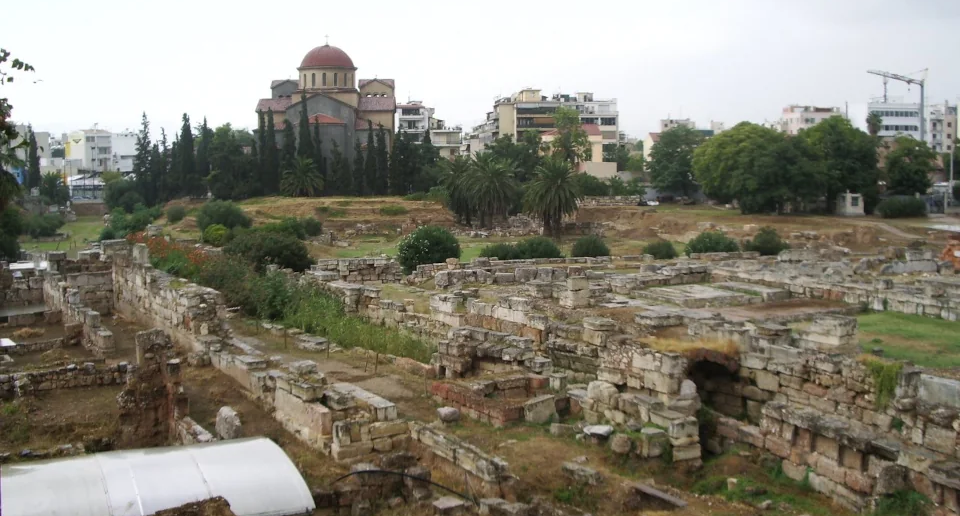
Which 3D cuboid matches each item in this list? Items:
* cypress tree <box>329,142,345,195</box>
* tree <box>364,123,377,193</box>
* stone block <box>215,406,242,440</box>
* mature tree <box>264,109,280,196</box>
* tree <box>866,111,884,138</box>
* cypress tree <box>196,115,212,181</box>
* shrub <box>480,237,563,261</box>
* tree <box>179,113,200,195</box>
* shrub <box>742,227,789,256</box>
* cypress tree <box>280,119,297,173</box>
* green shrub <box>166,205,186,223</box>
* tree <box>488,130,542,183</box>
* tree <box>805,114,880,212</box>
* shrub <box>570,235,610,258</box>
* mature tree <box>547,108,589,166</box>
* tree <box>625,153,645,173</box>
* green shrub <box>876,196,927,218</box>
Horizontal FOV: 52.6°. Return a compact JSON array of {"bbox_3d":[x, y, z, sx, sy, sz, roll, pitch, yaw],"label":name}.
[{"bbox_3d":[-23.950,-14.850,162.000,2.670,8.850,2.500,0,4,0],"label":"cypress tree"},{"bbox_3d":[-17.148,-15.504,152.000,2.036,11.432,1.975,0,4,0],"label":"tree"},{"bbox_3d":[-6.608,4.387,25.500,0.740,0.970,0.550,1,4,14],"label":"stone block"},{"bbox_3d":[-34.206,-17.391,160.000,2.640,14.180,2.640,0,4,0],"label":"mature tree"},{"bbox_3d":[73.161,-19.194,180.000,2.970,16.320,3.000,0,4,0],"label":"tree"},{"bbox_3d":[-43.301,-16.209,152.000,2.662,11.902,2.582,0,4,0],"label":"cypress tree"},{"bbox_3d":[3.380,-0.690,79.000,6.670,2.120,2.800,0,4,0],"label":"shrub"},{"bbox_3d":[-45.490,-16.050,152.000,3.450,13.470,3.300,0,4,0],"label":"tree"},{"bbox_3d":[22.649,-1.309,77.000,3.649,2.380,3.284,0,4,0],"label":"shrub"},{"bbox_3d":[-31.570,-16.730,160.000,2.640,12.530,2.600,0,4,0],"label":"cypress tree"},{"bbox_3d":[-35.960,-5.270,115.000,2.370,2.130,2.300,0,4,0],"label":"green shrub"},{"bbox_3d":[5.154,-13.968,145.000,8.660,10.160,8.230,0,4,0],"label":"tree"},{"bbox_3d":[43.888,-11.246,118.000,9.600,11.910,9.600,0,4,0],"label":"tree"},{"bbox_3d":[9.222,-0.960,81.000,3.340,2.000,3.100,0,4,0],"label":"shrub"},{"bbox_3d":[13.113,-15.617,143.000,6.630,13.410,6.300,0,4,0],"label":"mature tree"},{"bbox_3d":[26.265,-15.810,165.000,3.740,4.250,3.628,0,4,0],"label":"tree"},{"bbox_3d":[46.032,-5.515,106.000,5.460,2.403,4.095,0,4,0],"label":"green shrub"}]

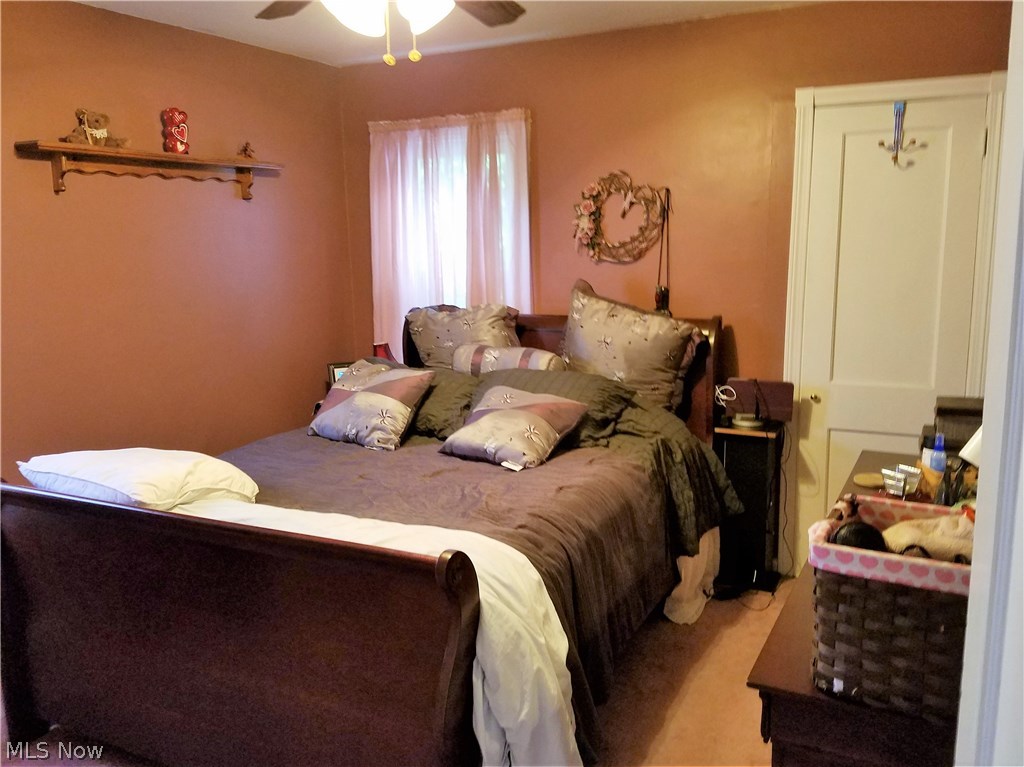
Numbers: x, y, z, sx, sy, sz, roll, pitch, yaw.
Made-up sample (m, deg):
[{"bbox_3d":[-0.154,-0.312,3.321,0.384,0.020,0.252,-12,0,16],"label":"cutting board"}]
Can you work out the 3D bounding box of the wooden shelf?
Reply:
[{"bbox_3d":[-1.392,-0.837,3.143,0.120,0.165,1.140,5,12,29],"label":"wooden shelf"}]

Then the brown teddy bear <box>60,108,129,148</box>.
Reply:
[{"bbox_3d":[-1.549,-0.941,2.845,0.110,0.140,0.215,5,12,29],"label":"brown teddy bear"}]

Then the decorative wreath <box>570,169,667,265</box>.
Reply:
[{"bbox_3d":[0.487,-0.752,3.505,0.440,0.414,0.080,4,11,25],"label":"decorative wreath"}]

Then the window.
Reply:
[{"bbox_3d":[-0.313,-0.683,3.912,0.907,1.293,0.100,4,11,25],"label":"window"}]

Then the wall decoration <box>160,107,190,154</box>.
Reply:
[{"bbox_3d":[-1.378,-1.034,3.150,0.065,0.190,0.090,5,12,29],"label":"wall decoration"}]

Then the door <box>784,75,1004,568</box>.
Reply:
[{"bbox_3d":[1.515,-0.140,3.174,0.740,2.098,0.070,4,11,25],"label":"door"}]

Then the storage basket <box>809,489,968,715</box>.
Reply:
[{"bbox_3d":[0.669,0.347,1.215,0.310,0.240,0.275,5,12,30],"label":"storage basket"}]

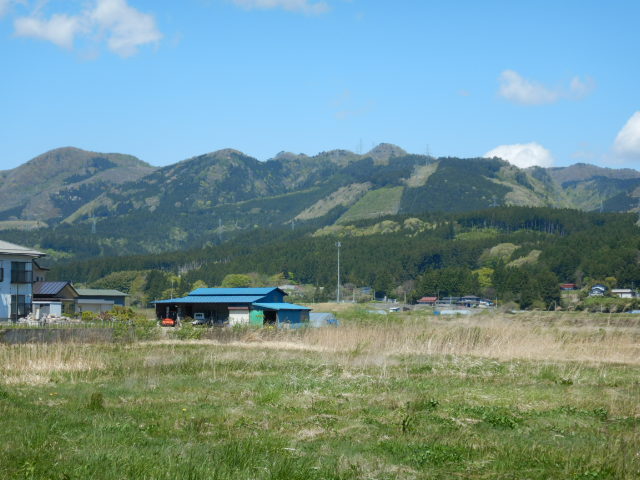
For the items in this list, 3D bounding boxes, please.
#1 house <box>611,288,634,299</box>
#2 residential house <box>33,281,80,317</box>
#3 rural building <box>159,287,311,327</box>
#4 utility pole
[{"bbox_3d":[147.179,26.211,700.000,9.315,4.657,6.488,-2,-3,27],"label":"house"},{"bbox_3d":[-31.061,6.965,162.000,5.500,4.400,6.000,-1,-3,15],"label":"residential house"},{"bbox_3d":[-10.903,8.271,177.000,18.431,4.929,7.309,-2,-3,30],"label":"rural building"},{"bbox_3d":[9.053,14.853,680.000,2.400,29.235,2.400,0,-3,0],"label":"utility pole"}]

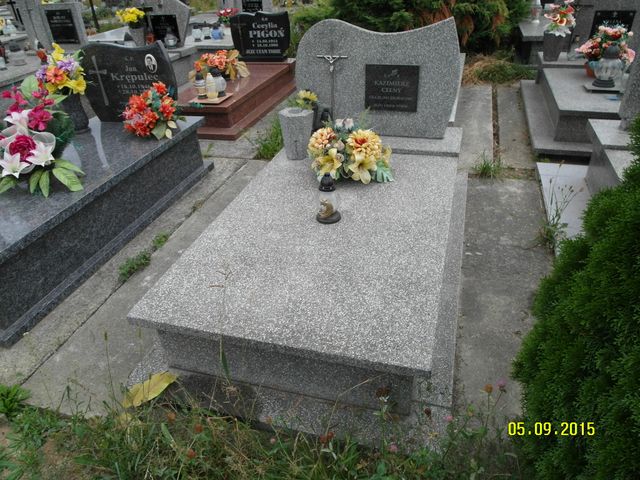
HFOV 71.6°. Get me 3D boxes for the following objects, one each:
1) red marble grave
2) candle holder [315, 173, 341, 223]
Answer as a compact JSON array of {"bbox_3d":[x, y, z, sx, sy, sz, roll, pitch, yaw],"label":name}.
[{"bbox_3d":[-0.857,-1.539,4.601,0.872,0.283,1.987,7,34,16],"label":"red marble grave"},{"bbox_3d":[0.031,-0.183,1.890,0.108,0.208,0.108,-4,34,3],"label":"candle holder"}]

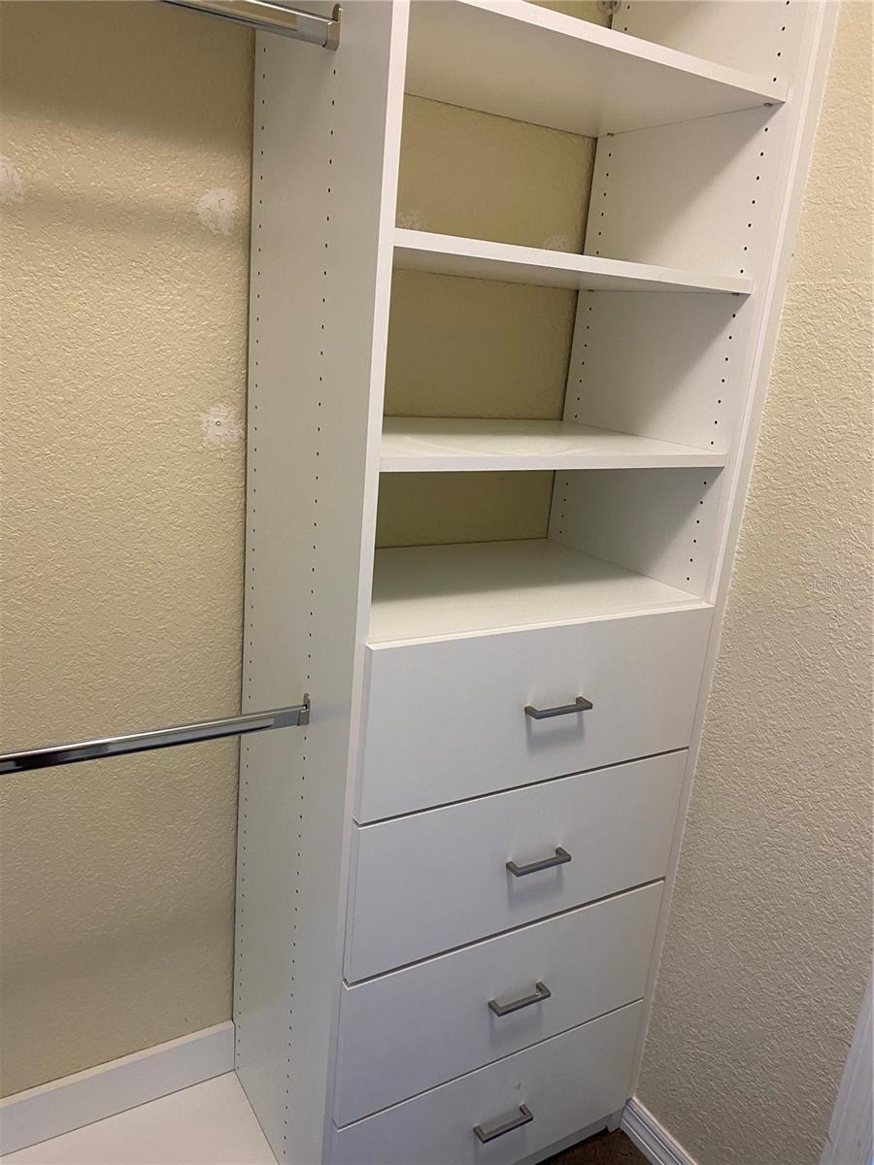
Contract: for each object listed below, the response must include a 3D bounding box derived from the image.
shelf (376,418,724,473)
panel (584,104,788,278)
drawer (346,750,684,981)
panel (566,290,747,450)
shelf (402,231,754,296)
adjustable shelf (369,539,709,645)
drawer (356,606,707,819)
[{"bbox_3d":[0.086,-0.221,1.364,0.606,0.019,0.399,-5,19,-31],"label":"shelf"},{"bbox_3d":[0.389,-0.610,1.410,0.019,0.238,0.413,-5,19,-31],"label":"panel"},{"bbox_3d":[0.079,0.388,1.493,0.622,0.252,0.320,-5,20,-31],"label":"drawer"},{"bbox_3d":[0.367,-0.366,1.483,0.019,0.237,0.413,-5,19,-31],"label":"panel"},{"bbox_3d":[0.107,-0.465,1.292,0.606,0.019,0.399,-5,19,-31],"label":"shelf"},{"bbox_3d":[0.067,0.003,1.430,0.606,0.019,0.399,-5,19,-31],"label":"adjustable shelf"},{"bbox_3d":[0.080,0.130,1.436,0.624,0.251,0.390,-5,19,-31],"label":"drawer"}]

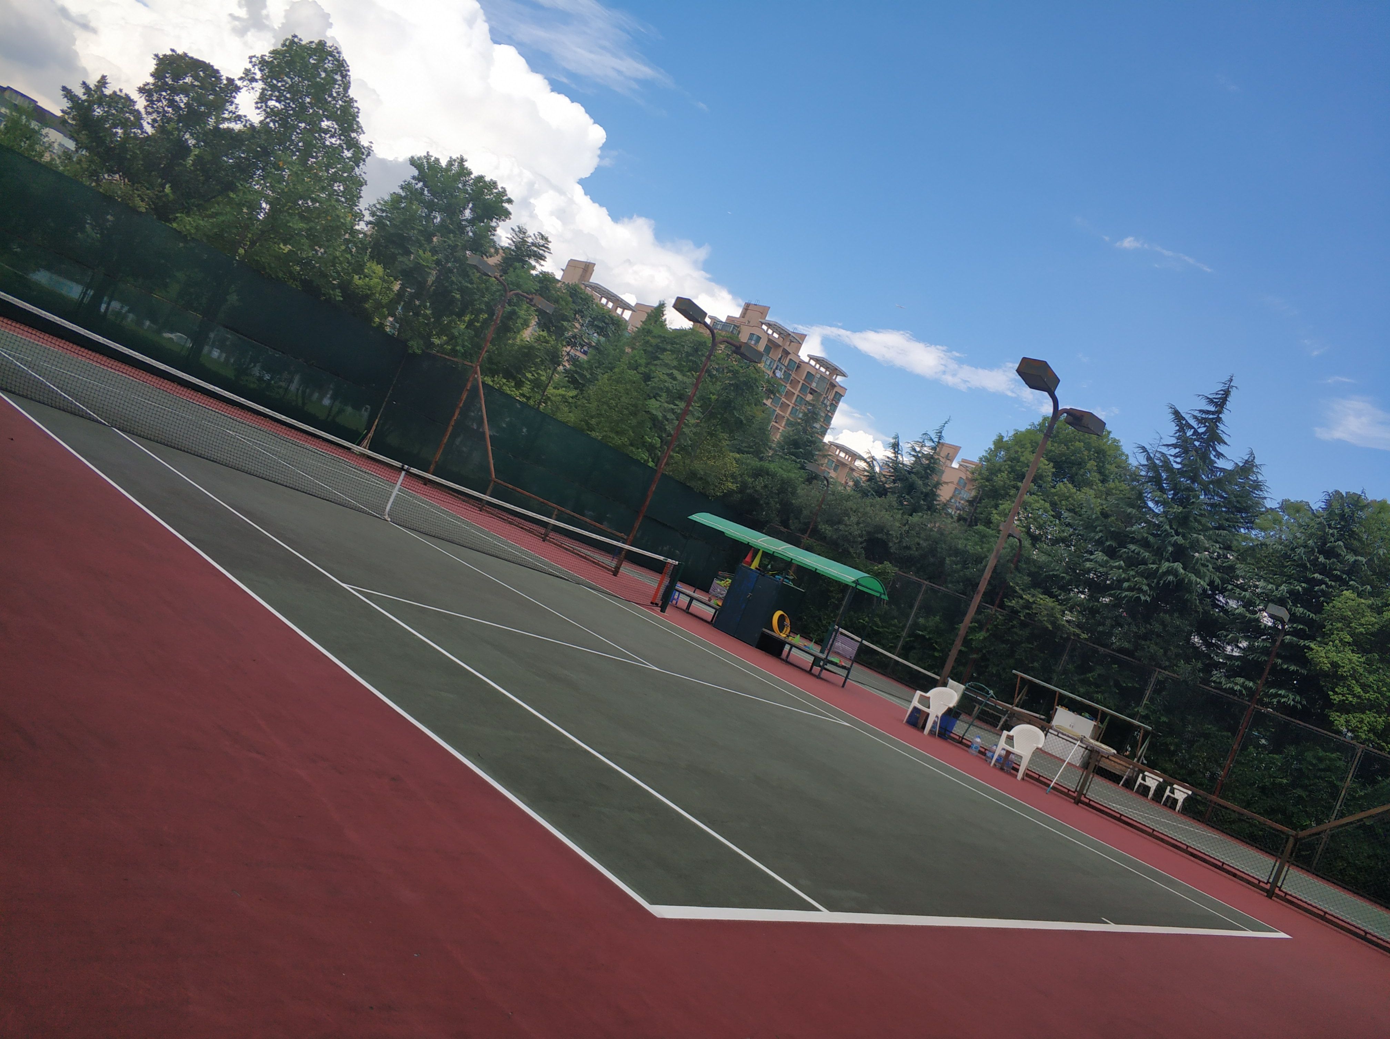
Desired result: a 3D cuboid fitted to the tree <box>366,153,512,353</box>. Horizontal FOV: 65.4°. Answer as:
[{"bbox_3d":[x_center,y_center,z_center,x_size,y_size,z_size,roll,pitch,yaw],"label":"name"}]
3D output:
[{"bbox_3d":[-10.317,-7.589,38.442,4.900,10.600,4.900,22,-2,43],"label":"tree"}]

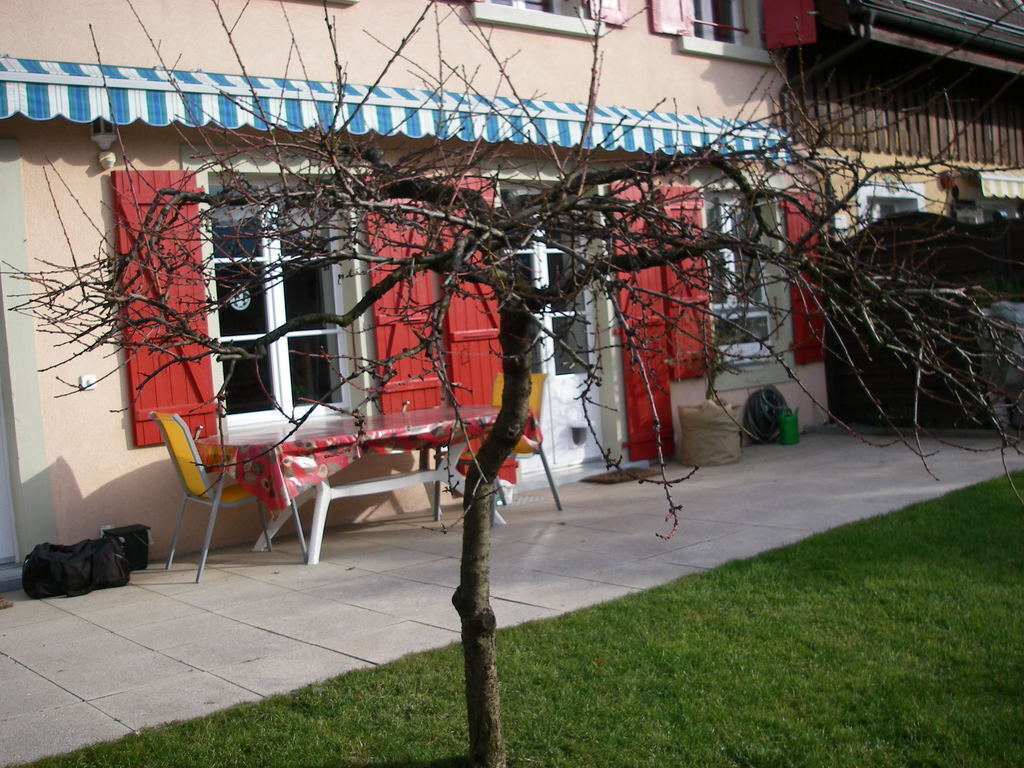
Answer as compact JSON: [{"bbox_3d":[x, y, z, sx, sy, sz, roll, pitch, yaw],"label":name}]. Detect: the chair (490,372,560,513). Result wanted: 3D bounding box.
[{"bbox_3d":[-0.117,0.412,7.534,0.684,0.936,0.564,-7,3,-44],"label":"chair"}]

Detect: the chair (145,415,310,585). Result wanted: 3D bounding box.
[{"bbox_3d":[-1.614,0.581,6.406,0.684,0.936,0.564,-6,3,-33],"label":"chair"}]

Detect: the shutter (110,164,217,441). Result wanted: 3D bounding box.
[{"bbox_3d":[-2.130,-0.470,6.896,0.546,1.680,0.042,-7,3,-40],"label":"shutter"}]

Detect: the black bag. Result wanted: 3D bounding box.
[{"bbox_3d":[-2.379,0.990,6.129,0.522,0.252,0.252,-6,3,-36],"label":"black bag"}]

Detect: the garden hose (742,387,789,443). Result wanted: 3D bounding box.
[{"bbox_3d":[2.365,0.285,10.552,0.516,0.516,0.144,-7,3,-40],"label":"garden hose"}]

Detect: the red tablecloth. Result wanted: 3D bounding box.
[{"bbox_3d":[-0.782,0.424,6.840,2.040,0.360,1.044,-7,3,-37],"label":"red tablecloth"}]

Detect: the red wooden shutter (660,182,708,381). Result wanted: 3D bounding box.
[{"bbox_3d":[1.566,-0.911,10.028,0.546,1.704,0.042,-7,3,-40],"label":"red wooden shutter"}]

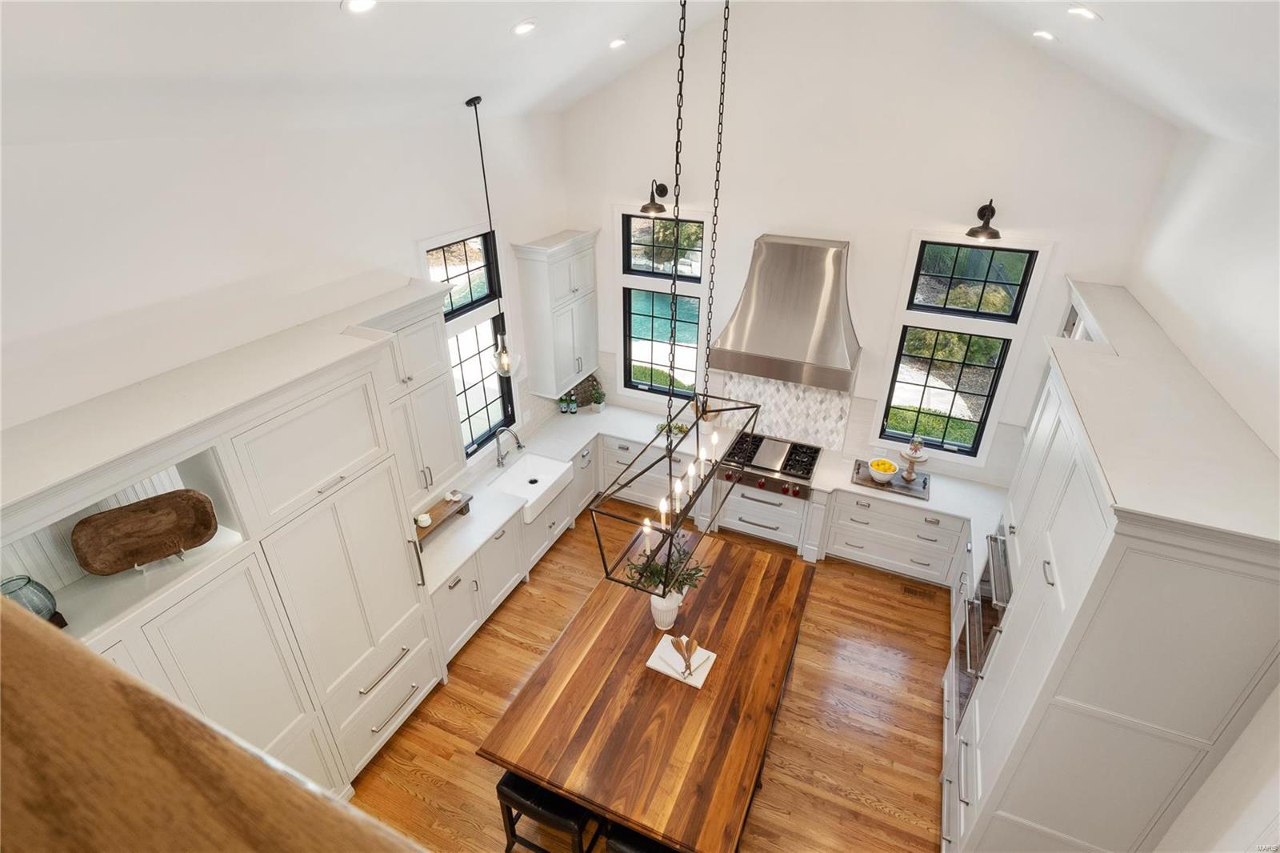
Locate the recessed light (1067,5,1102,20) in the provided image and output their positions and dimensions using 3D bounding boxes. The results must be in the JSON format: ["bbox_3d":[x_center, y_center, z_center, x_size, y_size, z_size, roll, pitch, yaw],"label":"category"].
[{"bbox_3d":[2.185,-2.038,2.785,0.180,0.040,0.180,34,36,6],"label":"recessed light"}]

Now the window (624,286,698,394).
[{"bbox_3d":[0.228,-0.886,6.179,0.855,1.154,0.100,12,31,21],"label":"window"}]

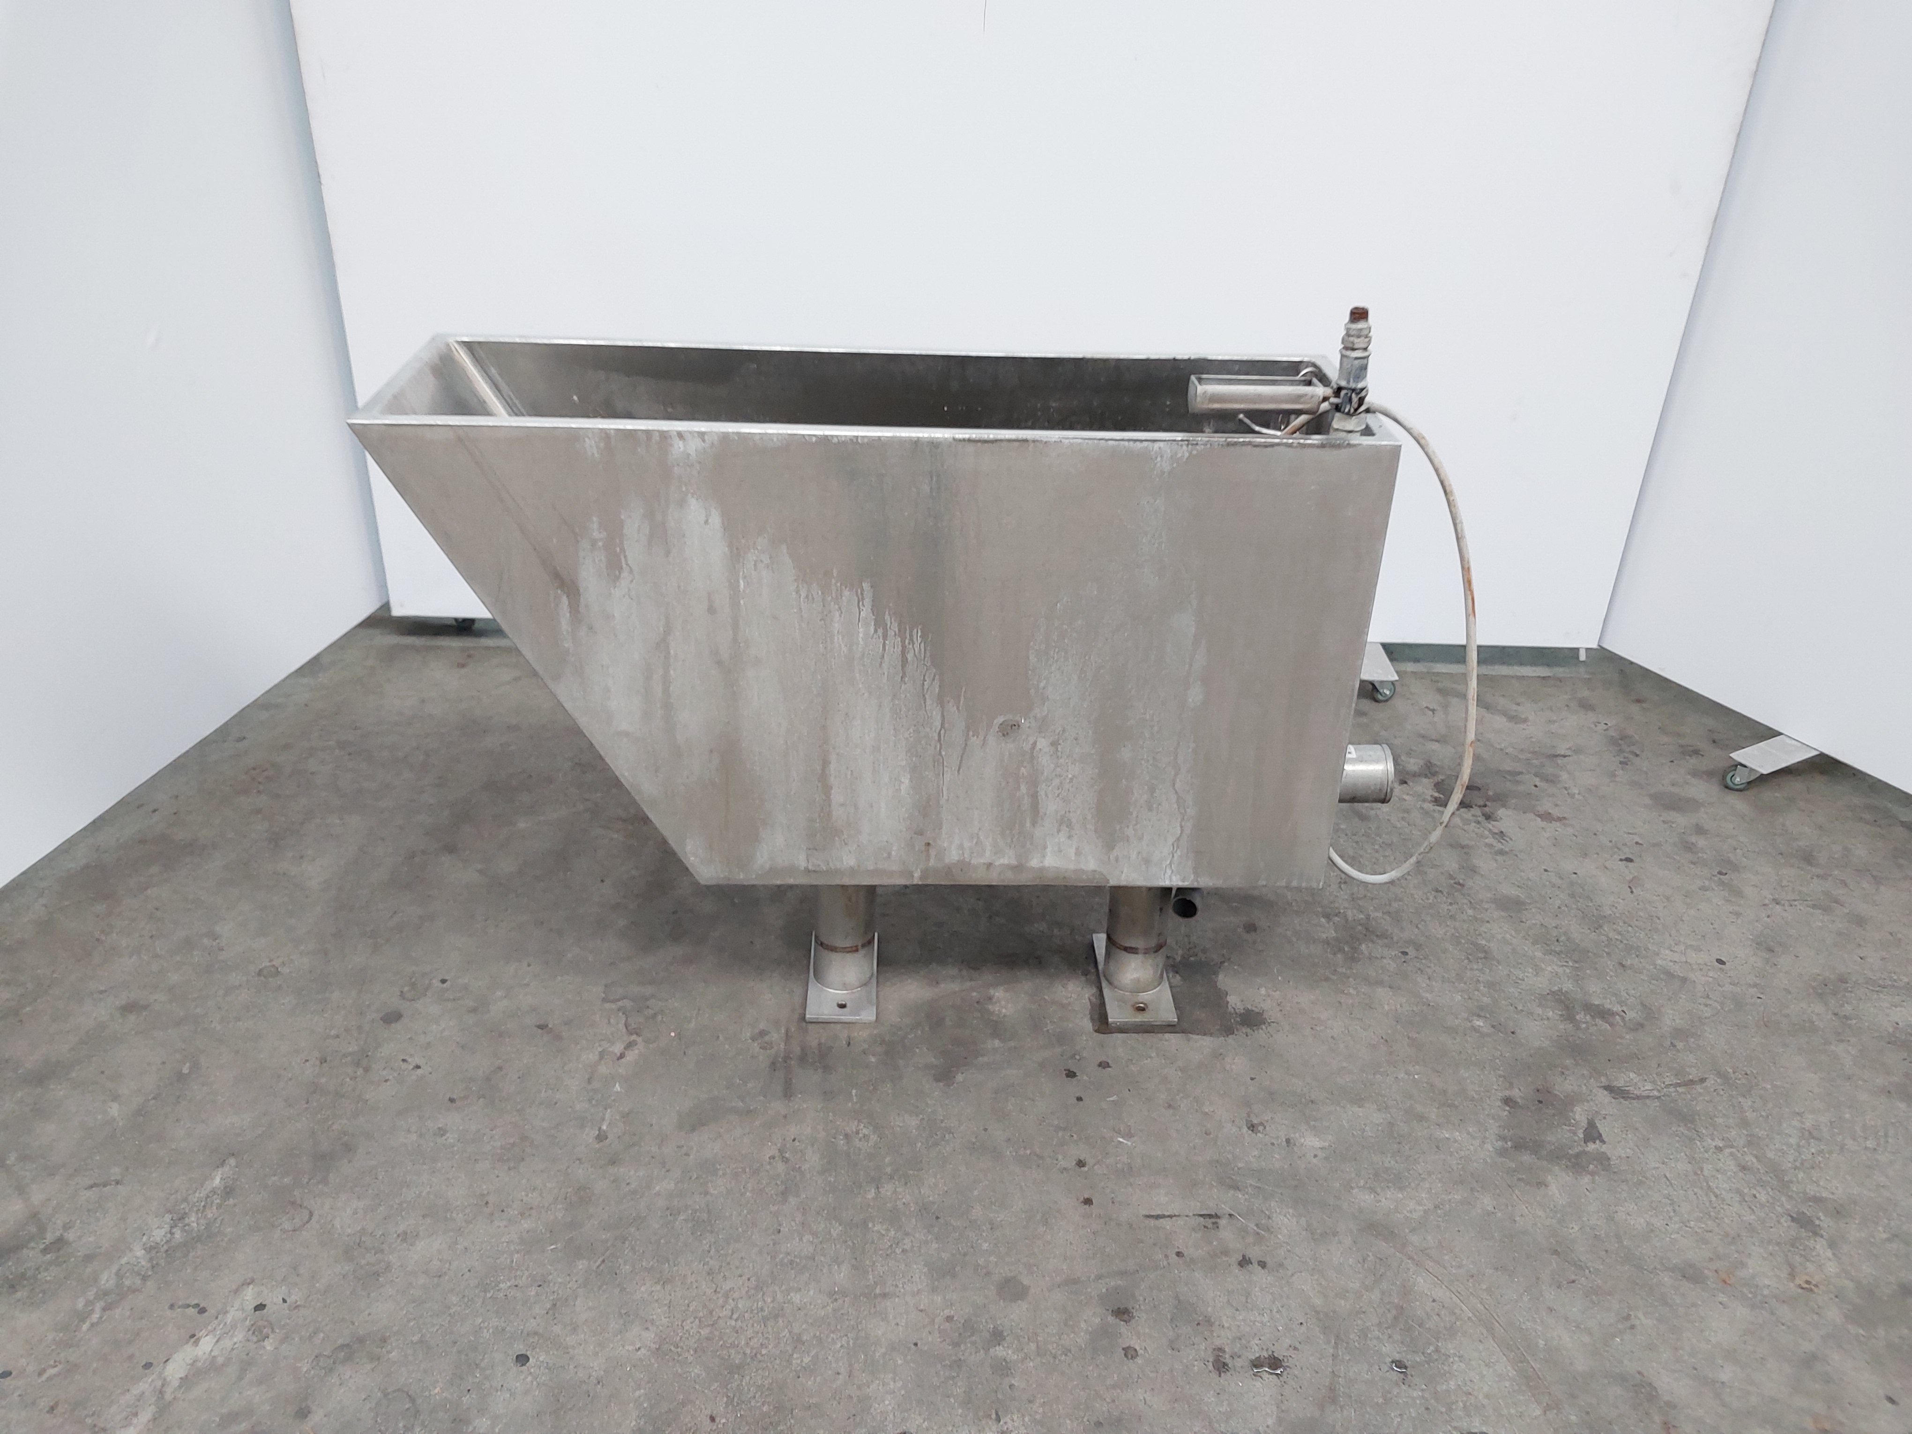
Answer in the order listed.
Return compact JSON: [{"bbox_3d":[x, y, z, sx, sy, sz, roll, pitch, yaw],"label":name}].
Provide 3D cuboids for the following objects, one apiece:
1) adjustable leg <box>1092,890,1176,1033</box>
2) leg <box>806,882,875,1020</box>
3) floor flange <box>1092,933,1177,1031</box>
[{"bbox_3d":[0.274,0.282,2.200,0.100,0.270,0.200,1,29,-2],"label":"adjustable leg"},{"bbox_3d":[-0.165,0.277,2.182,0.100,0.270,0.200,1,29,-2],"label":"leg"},{"bbox_3d":[0.271,0.365,2.246,0.100,0.080,0.200,1,29,-2],"label":"floor flange"}]

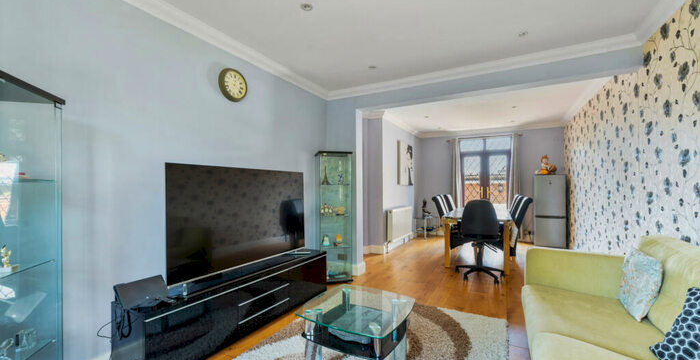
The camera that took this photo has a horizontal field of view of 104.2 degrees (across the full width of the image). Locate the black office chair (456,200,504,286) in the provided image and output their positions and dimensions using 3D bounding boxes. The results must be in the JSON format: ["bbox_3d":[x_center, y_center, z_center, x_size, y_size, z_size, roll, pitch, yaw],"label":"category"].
[{"bbox_3d":[1.772,0.804,3.721,0.590,1.030,0.600,0,-2,30],"label":"black office chair"}]

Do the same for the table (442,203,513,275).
[{"bbox_3d":[2.177,0.943,4.555,0.900,0.750,1.720,-1,-2,29],"label":"table"}]

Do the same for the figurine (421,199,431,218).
[{"bbox_3d":[1.819,0.687,6.564,0.220,0.470,0.170,0,-2,15],"label":"figurine"}]

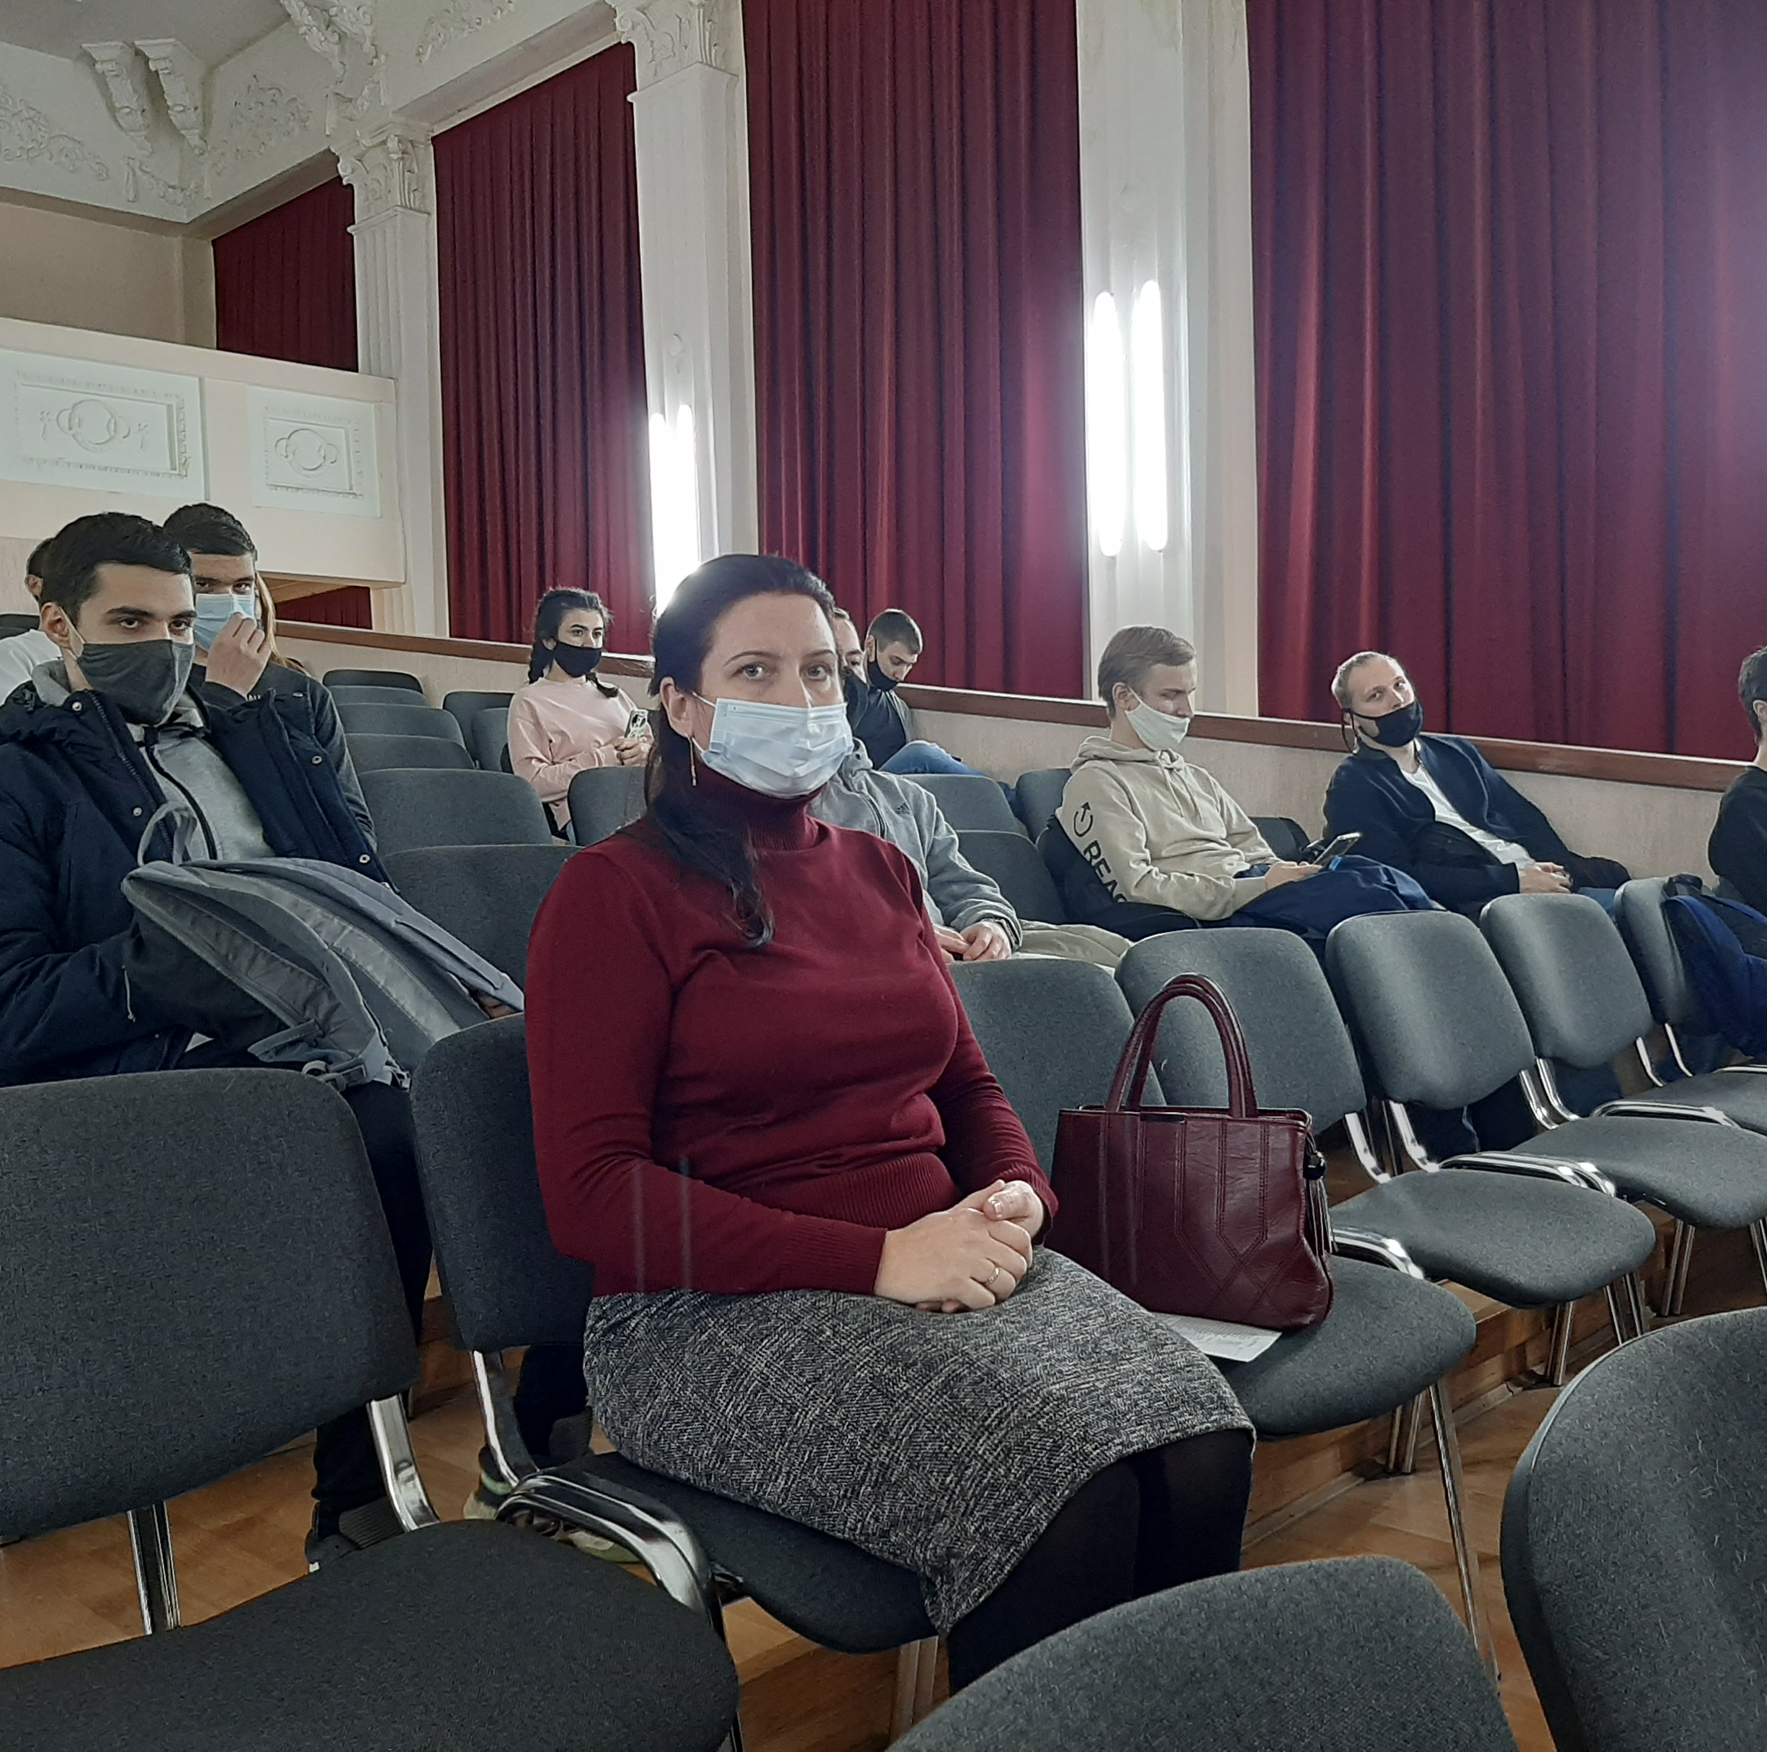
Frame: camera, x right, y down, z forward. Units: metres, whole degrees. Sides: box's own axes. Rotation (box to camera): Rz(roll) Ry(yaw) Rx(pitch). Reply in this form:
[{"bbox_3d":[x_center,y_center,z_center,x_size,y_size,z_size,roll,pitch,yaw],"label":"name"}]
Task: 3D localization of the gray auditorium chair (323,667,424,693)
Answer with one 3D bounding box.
[{"bbox_3d":[-2.079,-0.493,7.854,0.580,0.820,0.540,1,4,44],"label":"gray auditorium chair"}]

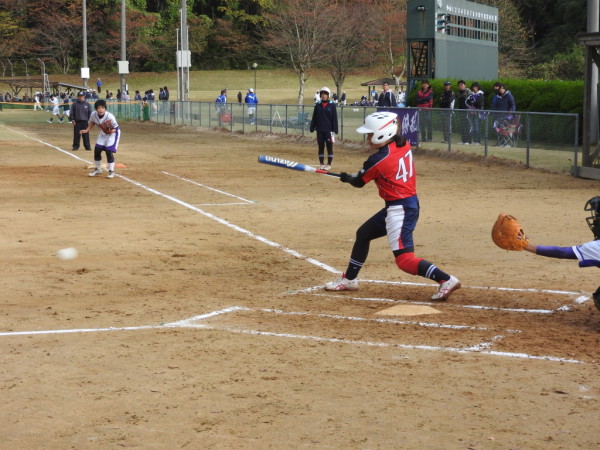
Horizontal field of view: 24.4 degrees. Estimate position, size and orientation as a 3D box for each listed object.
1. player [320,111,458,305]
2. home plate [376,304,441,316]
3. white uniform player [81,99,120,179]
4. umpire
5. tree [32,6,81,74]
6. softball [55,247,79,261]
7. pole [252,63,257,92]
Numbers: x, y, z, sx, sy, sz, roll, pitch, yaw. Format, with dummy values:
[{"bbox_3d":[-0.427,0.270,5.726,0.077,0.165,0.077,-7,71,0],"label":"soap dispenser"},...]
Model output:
[{"bbox_3d":[0.718,-0.183,10.509,0.980,1.430,0.560,3,7,32],"label":"player"},{"bbox_3d":[0.806,0.614,9.777,0.432,0.030,0.432,3,7,30],"label":"home plate"},{"bbox_3d":[-3.511,-1.517,24.400,0.720,1.380,0.620,0,6,3],"label":"white uniform player"},{"bbox_3d":[-5.651,-2.675,35.700,0.580,1.520,0.360,-1,6,-6],"label":"umpire"},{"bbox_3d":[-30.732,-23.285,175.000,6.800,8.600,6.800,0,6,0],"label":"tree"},{"bbox_3d":[-1.953,0.238,11.600,0.097,0.097,0.097,0,6,0],"label":"softball"},{"bbox_3d":[-4.922,-15.870,150.000,0.480,3.400,0.480,0,6,0],"label":"pole"}]

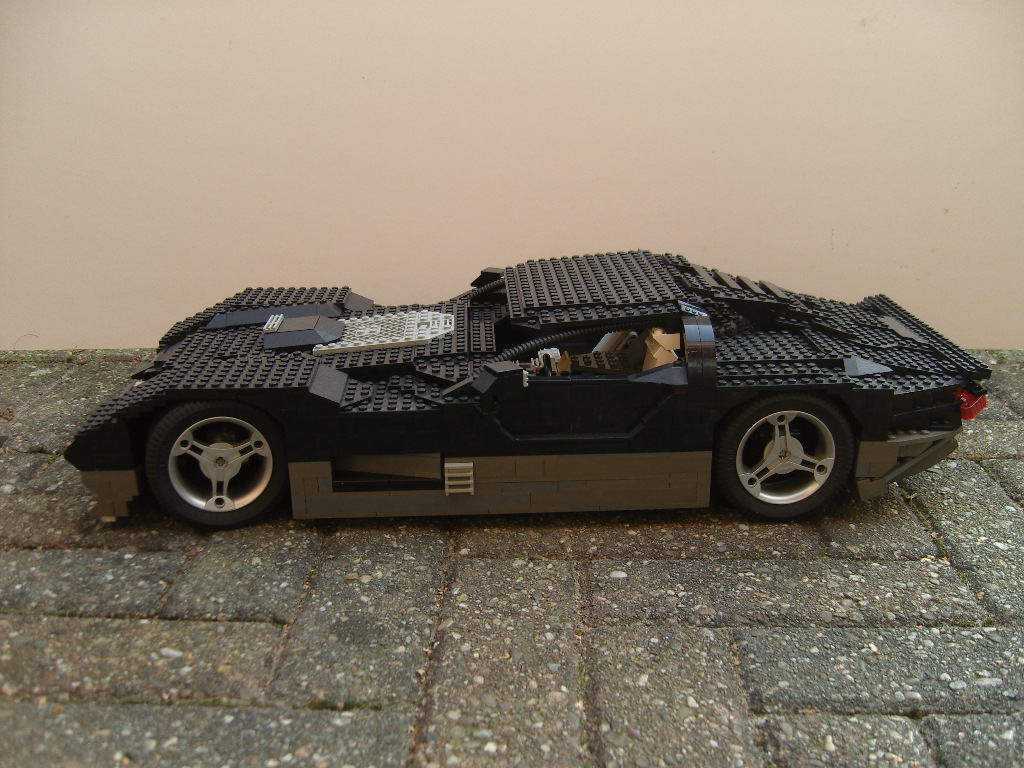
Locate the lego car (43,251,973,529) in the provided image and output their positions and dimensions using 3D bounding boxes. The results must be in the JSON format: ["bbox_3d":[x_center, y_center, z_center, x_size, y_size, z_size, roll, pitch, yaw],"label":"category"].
[{"bbox_3d":[0.011,-0.012,0.677,0.545,0.129,0.215,-1,20,-2],"label":"lego car"}]

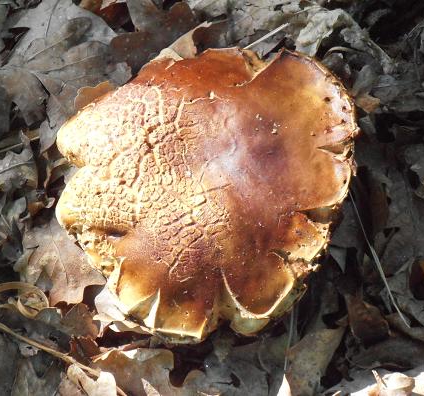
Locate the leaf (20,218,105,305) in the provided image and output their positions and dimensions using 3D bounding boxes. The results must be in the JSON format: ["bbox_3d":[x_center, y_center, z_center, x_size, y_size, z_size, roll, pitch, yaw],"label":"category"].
[{"bbox_3d":[-0.080,0.035,1.979,0.045,0.014,0.049,-14,66,-8],"label":"leaf"}]

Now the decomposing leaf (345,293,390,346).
[{"bbox_3d":[0.084,0.065,1.967,0.024,0.015,0.029,-4,65,-3],"label":"decomposing leaf"}]

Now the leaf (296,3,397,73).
[{"bbox_3d":[0.074,-0.089,2.036,0.052,0.024,0.038,22,67,9],"label":"leaf"}]

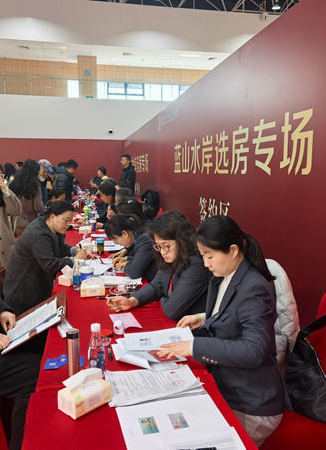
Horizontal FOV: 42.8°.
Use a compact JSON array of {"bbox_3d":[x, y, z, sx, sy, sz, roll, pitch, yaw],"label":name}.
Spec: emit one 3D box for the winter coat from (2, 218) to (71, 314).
[{"bbox_3d":[-0.936,0.342,3.145,0.620,0.760,0.520,-2,8,-16],"label":"winter coat"}]

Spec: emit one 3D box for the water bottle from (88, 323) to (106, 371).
[{"bbox_3d":[-0.238,0.449,1.484,0.062,0.200,0.062,-2,7,-12],"label":"water bottle"}]

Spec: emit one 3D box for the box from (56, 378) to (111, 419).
[{"bbox_3d":[-0.239,0.544,1.316,0.152,0.060,0.082,-7,10,-43],"label":"box"}]

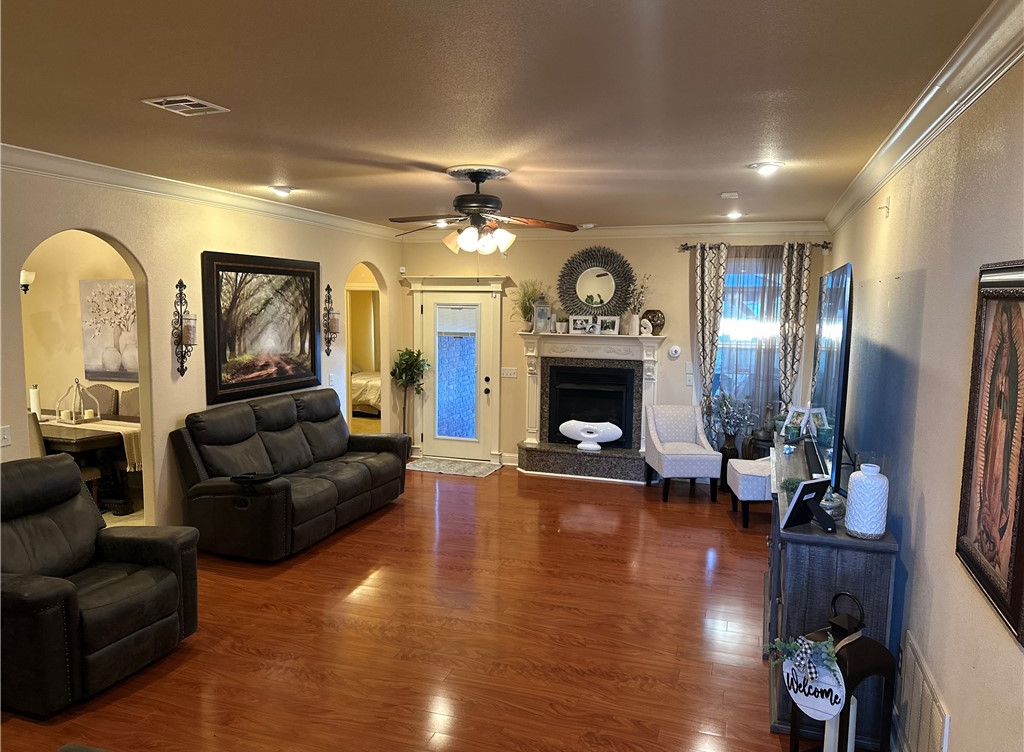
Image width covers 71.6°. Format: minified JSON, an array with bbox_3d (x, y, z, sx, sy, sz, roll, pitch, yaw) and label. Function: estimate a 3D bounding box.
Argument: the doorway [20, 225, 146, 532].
[{"bbox_3d":[-2.777,0.226,4.655,0.140,2.330,0.930,3,6,19],"label":"doorway"}]

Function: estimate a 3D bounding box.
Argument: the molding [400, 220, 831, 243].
[{"bbox_3d":[0.927,-1.581,7.864,4.834,0.136,0.111,3,6,19],"label":"molding"}]

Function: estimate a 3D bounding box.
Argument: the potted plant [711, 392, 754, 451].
[{"bbox_3d":[2.261,0.406,7.230,0.450,0.550,0.420,3,6,19],"label":"potted plant"}]

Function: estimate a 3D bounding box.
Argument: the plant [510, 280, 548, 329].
[{"bbox_3d":[0.187,-0.803,8.081,0.380,0.590,0.310,3,6,19],"label":"plant"}]

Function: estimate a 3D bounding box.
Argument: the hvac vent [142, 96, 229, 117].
[{"bbox_3d":[-1.427,-1.182,3.132,0.262,0.020,0.262,3,6,19],"label":"hvac vent"}]

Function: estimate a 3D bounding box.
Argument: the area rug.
[{"bbox_3d":[-0.708,1.063,8.300,1.088,0.012,0.644,3,6,19],"label":"area rug"}]

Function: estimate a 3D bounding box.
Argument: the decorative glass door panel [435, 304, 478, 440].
[{"bbox_3d":[-0.658,-0.039,8.594,0.600,1.650,0.050,3,6,19],"label":"decorative glass door panel"}]

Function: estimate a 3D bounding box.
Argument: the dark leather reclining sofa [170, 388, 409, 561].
[{"bbox_3d":[-1.742,0.748,6.142,0.967,1.057,2.024,3,6,19],"label":"dark leather reclining sofa"}]

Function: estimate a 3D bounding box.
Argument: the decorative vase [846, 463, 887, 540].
[{"bbox_3d":[1.532,0.536,3.054,0.160,0.300,0.160,3,6,19],"label":"decorative vase"}]

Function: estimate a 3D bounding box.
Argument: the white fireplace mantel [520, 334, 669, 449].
[{"bbox_3d":[0.880,0.180,7.967,1.650,1.270,0.230,3,6,19],"label":"white fireplace mantel"}]

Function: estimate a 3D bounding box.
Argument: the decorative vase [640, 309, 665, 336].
[{"bbox_3d":[1.530,-0.569,7.640,0.252,0.282,0.242,3,6,19],"label":"decorative vase"}]

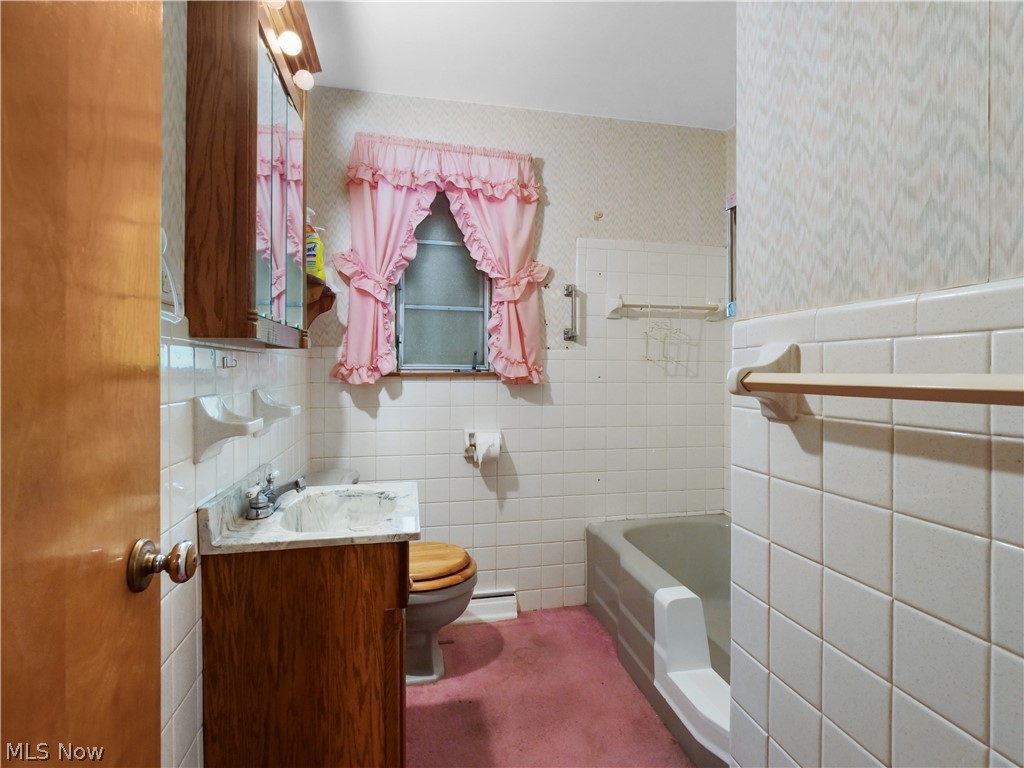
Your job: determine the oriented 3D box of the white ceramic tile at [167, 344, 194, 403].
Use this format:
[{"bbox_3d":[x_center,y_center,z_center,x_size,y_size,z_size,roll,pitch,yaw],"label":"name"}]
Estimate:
[{"bbox_3d":[-0.611,-0.018,0.869,0.010,0.107,0.104,0,1,-14],"label":"white ceramic tile"}]

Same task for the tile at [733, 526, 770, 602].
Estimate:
[{"bbox_3d":[0.433,0.323,0.855,0.010,0.109,0.102,0,0,-12],"label":"tile"}]

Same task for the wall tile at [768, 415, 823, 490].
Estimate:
[{"bbox_3d":[0.452,0.104,0.749,0.010,0.107,0.104,0,1,-12],"label":"wall tile"}]

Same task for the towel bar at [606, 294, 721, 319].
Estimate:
[{"bbox_3d":[0.765,-0.380,2.326,0.605,0.100,0.078,0,1,-11],"label":"towel bar"}]

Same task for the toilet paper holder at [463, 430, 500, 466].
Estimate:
[{"bbox_3d":[-0.129,0.299,2.166,0.158,0.155,0.100,0,0,-12],"label":"toilet paper holder"}]

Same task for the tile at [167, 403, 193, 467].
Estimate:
[{"bbox_3d":[-0.625,0.091,0.892,0.010,0.109,0.104,0,0,-12],"label":"tile"}]

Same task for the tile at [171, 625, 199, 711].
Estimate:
[{"bbox_3d":[-0.616,0.533,0.890,0.010,0.108,0.107,0,1,-13],"label":"tile"}]

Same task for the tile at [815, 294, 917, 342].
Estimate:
[{"bbox_3d":[0.478,-0.085,0.643,0.011,0.050,0.148,0,1,-12],"label":"tile"}]

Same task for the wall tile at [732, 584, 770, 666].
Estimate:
[{"bbox_3d":[0.433,0.434,0.856,0.010,0.109,0.102,0,0,-12],"label":"wall tile"}]

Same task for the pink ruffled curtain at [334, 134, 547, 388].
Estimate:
[{"bbox_3d":[-0.299,-0.526,2.096,0.945,1.057,0.120,0,1,-11],"label":"pink ruffled curtain"}]

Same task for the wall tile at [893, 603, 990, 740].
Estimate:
[{"bbox_3d":[0.497,0.328,0.550,0.010,0.109,0.104,0,0,-12],"label":"wall tile"}]

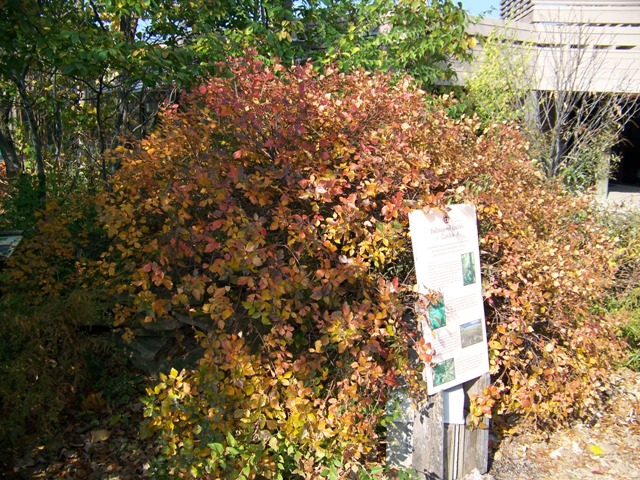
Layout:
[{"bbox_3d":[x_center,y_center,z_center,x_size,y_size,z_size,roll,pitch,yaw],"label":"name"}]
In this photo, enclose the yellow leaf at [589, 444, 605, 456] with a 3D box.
[{"bbox_3d":[1.423,1.079,3.320,0.068,0.016,0.095,0,10,-1],"label":"yellow leaf"}]

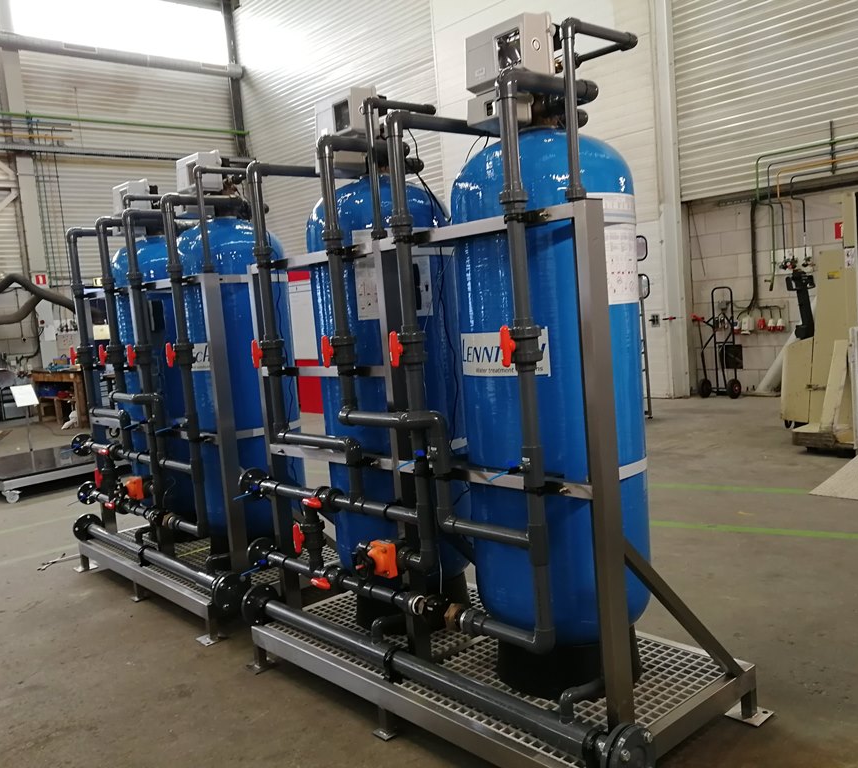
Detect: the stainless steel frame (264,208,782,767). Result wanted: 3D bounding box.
[{"bbox_3d":[0.130,0.331,3.097,0.985,1.759,1.851,-9,7,-41],"label":"stainless steel frame"}]

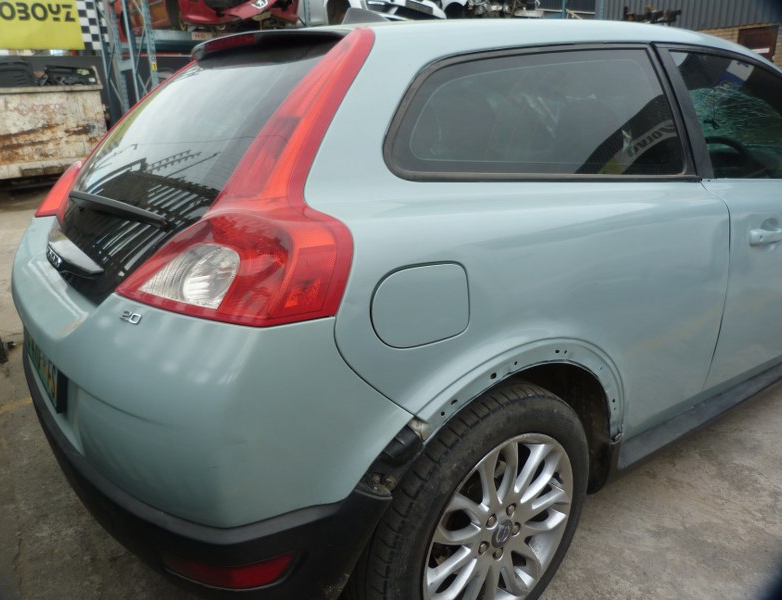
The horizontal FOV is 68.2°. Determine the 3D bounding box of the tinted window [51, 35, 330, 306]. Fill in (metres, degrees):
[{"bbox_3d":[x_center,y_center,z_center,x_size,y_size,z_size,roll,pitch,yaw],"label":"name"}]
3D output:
[{"bbox_3d":[-0.610,-0.350,1.416,1.080,0.180,0.670,21,73,49],"label":"tinted window"}]

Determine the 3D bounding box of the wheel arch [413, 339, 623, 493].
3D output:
[{"bbox_3d":[0.264,0.279,1.256,0.680,0.440,0.170,-15,22,-35],"label":"wheel arch"}]

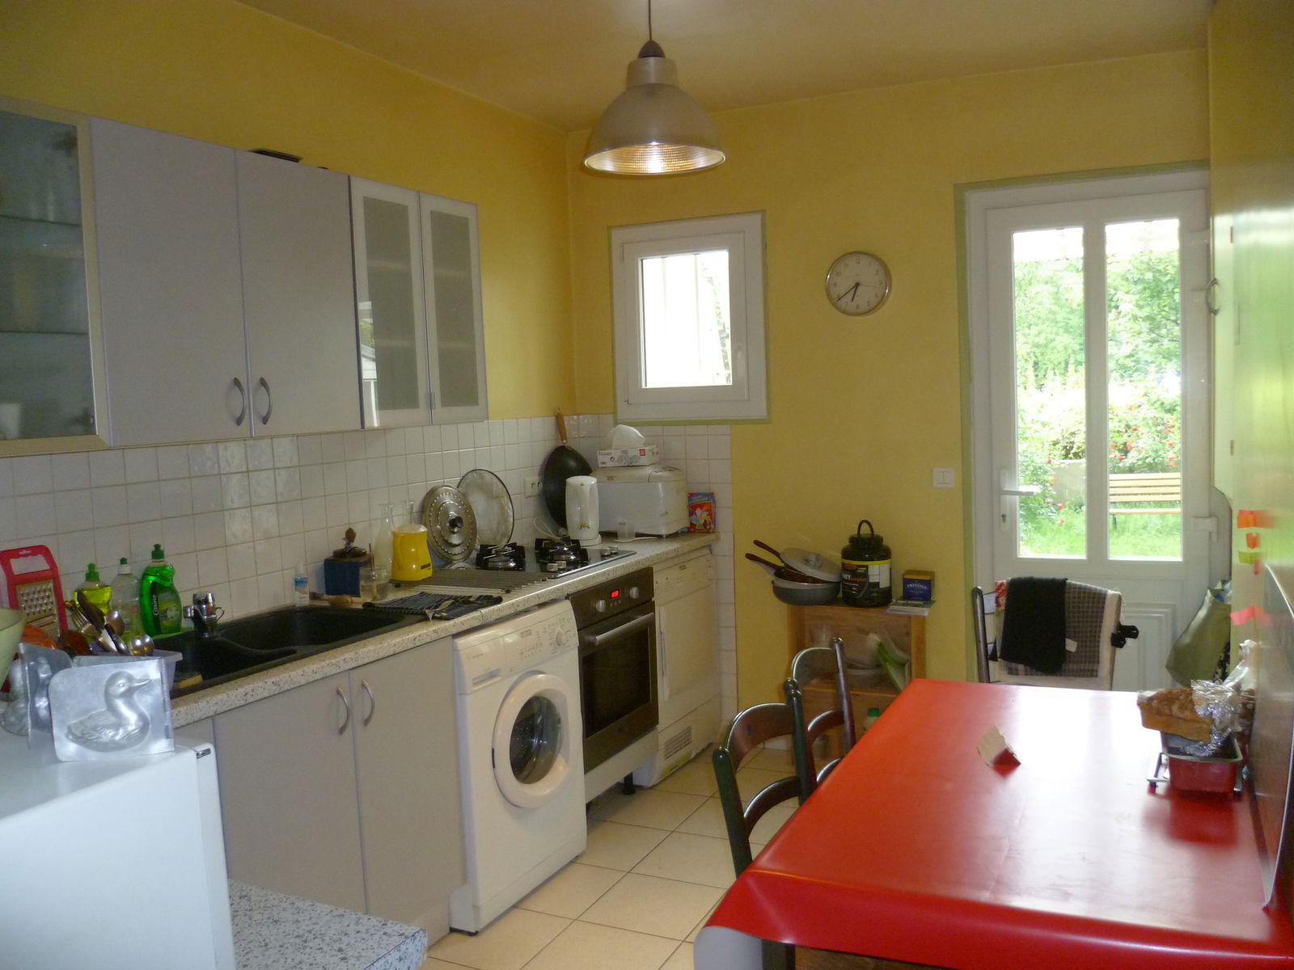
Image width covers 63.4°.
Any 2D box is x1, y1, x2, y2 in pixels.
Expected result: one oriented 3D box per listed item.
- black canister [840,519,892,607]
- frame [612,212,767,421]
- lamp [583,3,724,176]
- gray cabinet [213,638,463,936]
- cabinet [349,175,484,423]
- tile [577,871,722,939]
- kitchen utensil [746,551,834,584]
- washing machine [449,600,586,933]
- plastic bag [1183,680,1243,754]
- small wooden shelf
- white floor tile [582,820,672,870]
[{"bbox_3d":[0.823,0.290,3.931,0.187,0.320,0.187,-2,5,0],"label":"black canister"},{"bbox_3d":[0.172,-0.674,4.316,0.667,0.813,0.090,0,5,24],"label":"frame"},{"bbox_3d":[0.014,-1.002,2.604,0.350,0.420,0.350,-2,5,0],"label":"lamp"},{"bbox_3d":[-0.948,0.866,2.646,0.570,0.850,0.800,0,5,26],"label":"gray cabinet"},{"bbox_3d":[-0.809,-0.527,3.181,0.335,0.690,0.595,0,5,26],"label":"cabinet"},{"bbox_3d":[0.017,1.214,3.016,0.332,0.010,0.332,0,5,27],"label":"tile"},{"bbox_3d":[0.550,0.332,4.087,0.420,0.110,0.250,10,11,37],"label":"kitchen utensil"},{"bbox_3d":[-0.592,0.805,3.219,0.580,0.845,0.600,0,5,27],"label":"washing machine"},{"bbox_3d":[0.998,0.402,1.859,0.110,0.130,0.130,0,5,27],"label":"plastic bag"},{"bbox_3d":[0.818,0.780,3.989,0.470,0.670,0.280,0,5,26],"label":"small wooden shelf"},{"bbox_3d":[-0.131,1.188,3.459,0.332,0.010,0.332,0,5,27],"label":"white floor tile"}]

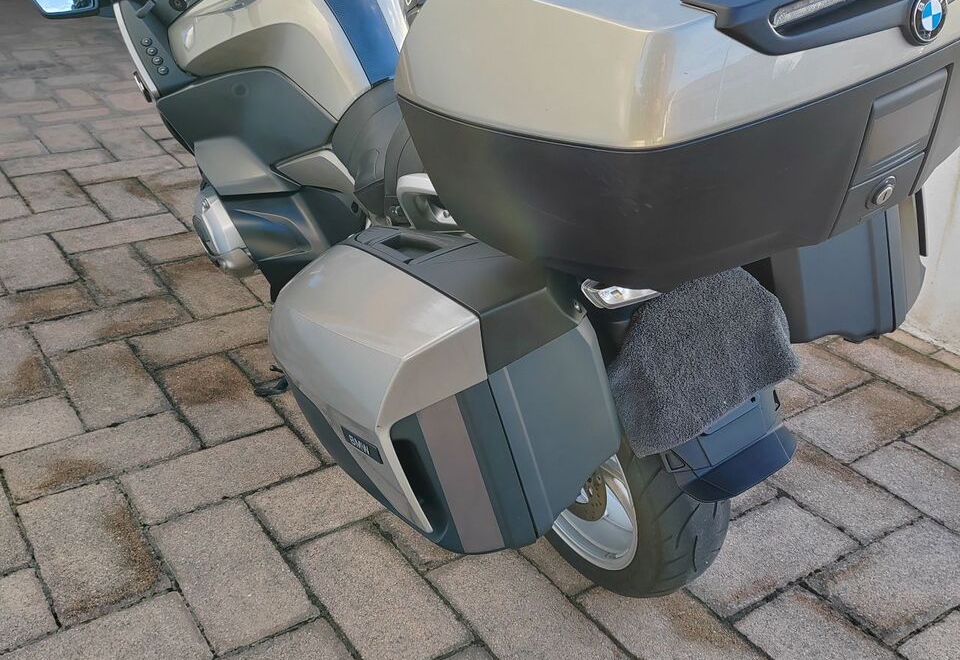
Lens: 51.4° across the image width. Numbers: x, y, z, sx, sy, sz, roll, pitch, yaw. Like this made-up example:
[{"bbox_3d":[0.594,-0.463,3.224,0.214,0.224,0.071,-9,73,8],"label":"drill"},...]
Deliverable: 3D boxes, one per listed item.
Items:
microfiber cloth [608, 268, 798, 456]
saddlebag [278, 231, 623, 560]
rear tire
[{"bbox_3d":[0.308,0.027,1.339,0.280,0.260,0.120,-26,37,-22],"label":"microfiber cloth"},{"bbox_3d":[-0.073,0.037,1.377,0.280,0.365,0.500,-26,30,-22],"label":"saddlebag"},{"bbox_3d":[0.193,0.183,1.783,0.180,0.630,0.630,-26,37,-22],"label":"rear tire"}]

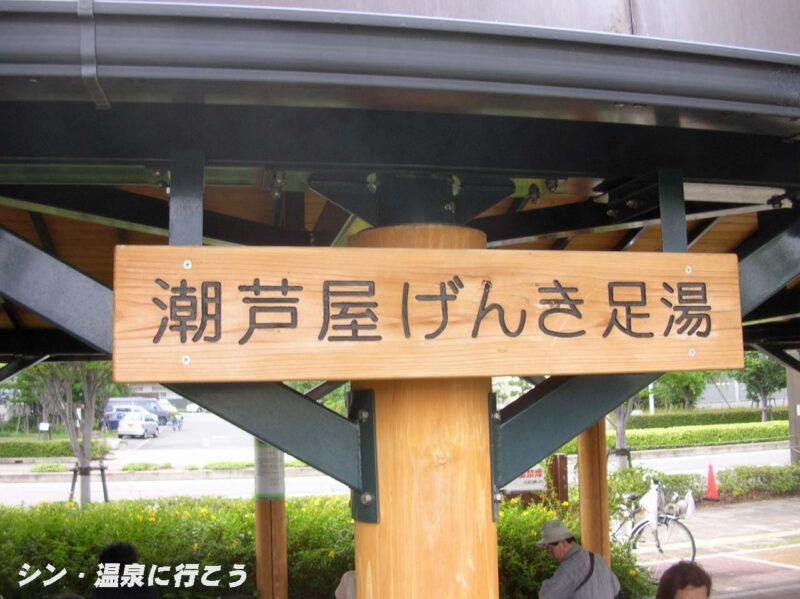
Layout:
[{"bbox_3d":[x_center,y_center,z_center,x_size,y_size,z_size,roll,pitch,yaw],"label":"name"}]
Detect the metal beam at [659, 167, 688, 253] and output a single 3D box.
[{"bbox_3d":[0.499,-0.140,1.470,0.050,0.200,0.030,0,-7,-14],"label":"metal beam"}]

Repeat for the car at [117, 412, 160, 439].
[{"bbox_3d":[-15.000,7.057,46.500,1.500,1.500,3.500,-1,-6,-3],"label":"car"}]

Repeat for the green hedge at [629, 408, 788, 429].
[{"bbox_3d":[12.300,4.874,32.000,8.600,0.950,1.000,1,-7,-22],"label":"green hedge"}]

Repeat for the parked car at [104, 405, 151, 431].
[{"bbox_3d":[-18.900,8.121,56.000,1.720,1.750,4.500,-2,-6,-2],"label":"parked car"}]

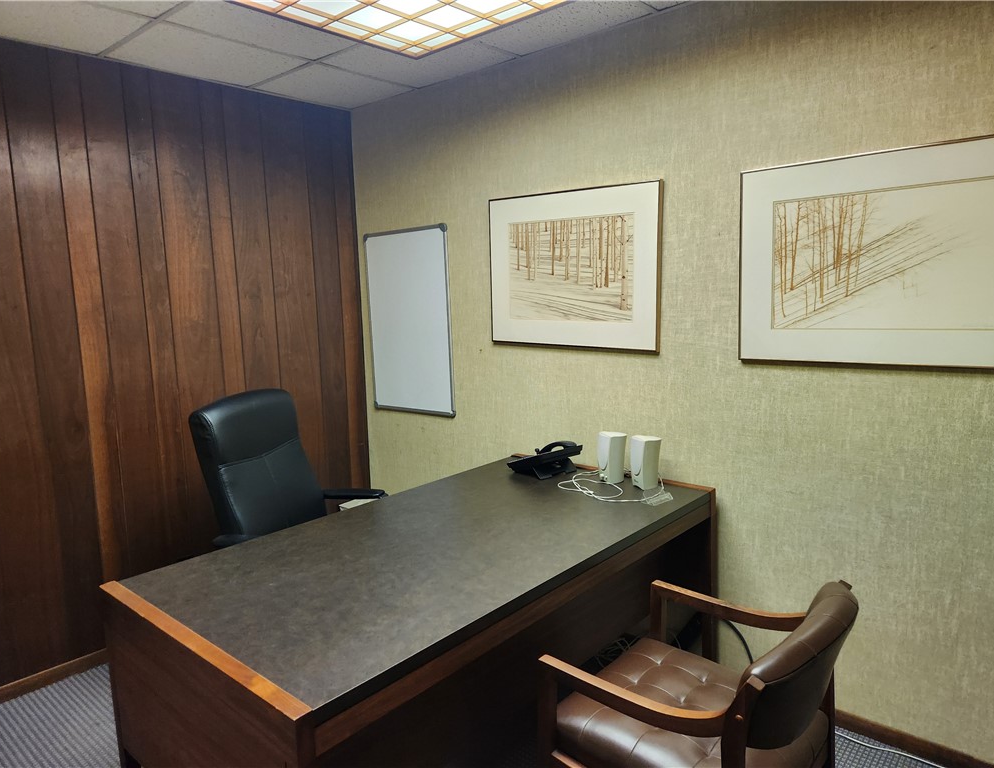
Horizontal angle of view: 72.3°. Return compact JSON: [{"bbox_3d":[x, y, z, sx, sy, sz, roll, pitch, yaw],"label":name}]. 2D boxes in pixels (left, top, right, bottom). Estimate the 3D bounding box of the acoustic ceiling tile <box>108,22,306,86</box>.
[{"bbox_3d":[-1.129,-1.288,2.669,0.495,0.018,0.595,5,10,41],"label":"acoustic ceiling tile"}]

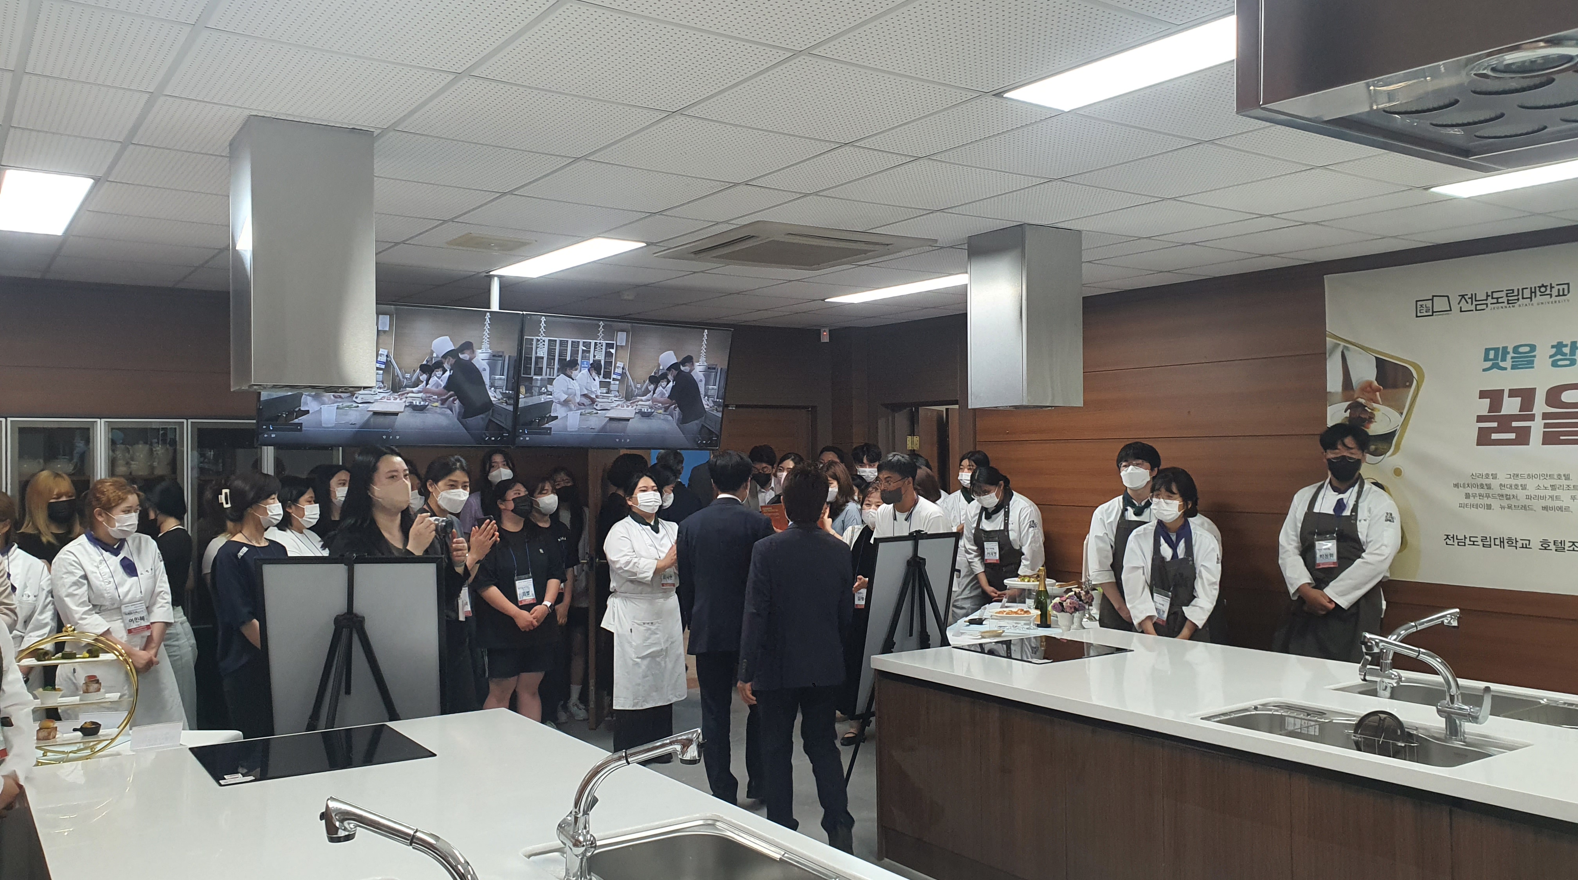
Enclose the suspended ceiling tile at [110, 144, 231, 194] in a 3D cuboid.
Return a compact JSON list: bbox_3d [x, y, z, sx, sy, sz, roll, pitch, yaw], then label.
[{"bbox_3d":[-1.922,-0.892,3.995,0.600,0.020,0.600,0,0,-36],"label":"suspended ceiling tile"}]

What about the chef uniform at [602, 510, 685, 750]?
[{"bbox_3d":[-0.819,1.077,6.700,0.480,1.380,0.360,0,-1,-34],"label":"chef uniform"}]

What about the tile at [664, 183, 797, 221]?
[{"bbox_3d":[-0.208,-0.889,4.450,0.290,0.020,0.590,0,-1,-35],"label":"tile"}]

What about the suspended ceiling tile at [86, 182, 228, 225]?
[{"bbox_3d":[-2.270,-0.884,4.480,0.600,0.020,0.600,0,0,-36],"label":"suspended ceiling tile"}]

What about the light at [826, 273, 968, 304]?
[{"bbox_3d":[0.725,-0.895,6.980,0.300,0.060,1.200,0,0,-36],"label":"light"}]

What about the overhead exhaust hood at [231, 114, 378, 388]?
[{"bbox_3d":[-1.445,-0.522,3.507,0.338,0.746,0.355,0,-1,-36],"label":"overhead exhaust hood"}]

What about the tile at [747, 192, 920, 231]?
[{"bbox_3d":[0.170,-0.900,4.757,0.600,0.020,0.600,0,0,-36],"label":"tile"}]

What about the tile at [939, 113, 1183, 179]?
[{"bbox_3d":[0.867,-0.928,3.776,0.600,0.020,0.600,0,0,-36],"label":"tile"}]

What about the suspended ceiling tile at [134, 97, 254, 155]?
[{"bbox_3d":[-1.576,-0.898,3.501,0.590,0.020,0.590,0,-1,-36],"label":"suspended ceiling tile"}]

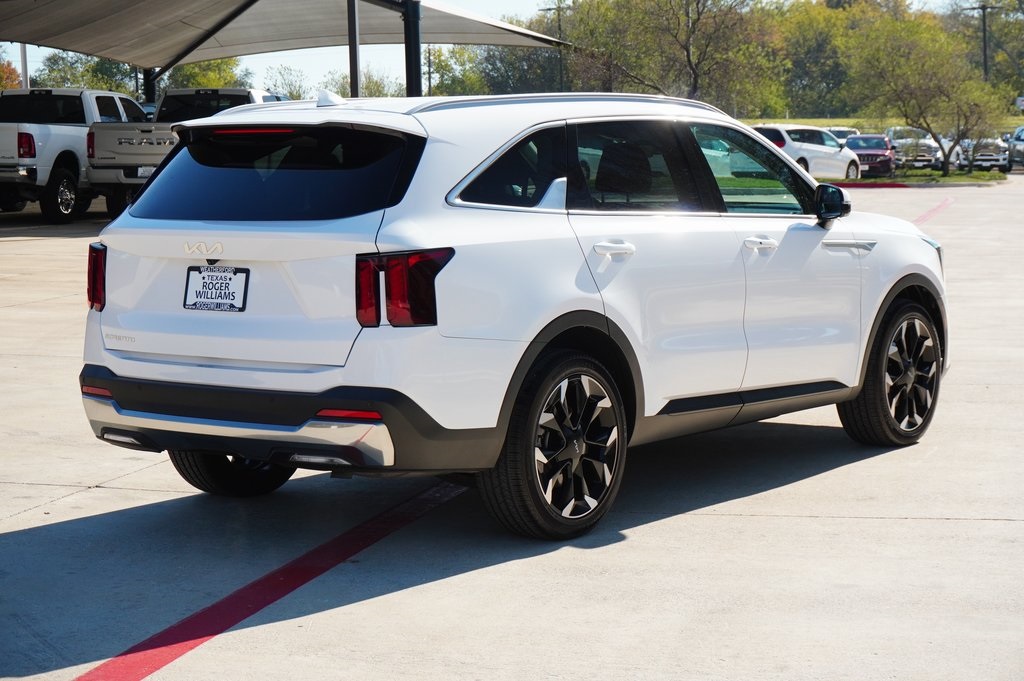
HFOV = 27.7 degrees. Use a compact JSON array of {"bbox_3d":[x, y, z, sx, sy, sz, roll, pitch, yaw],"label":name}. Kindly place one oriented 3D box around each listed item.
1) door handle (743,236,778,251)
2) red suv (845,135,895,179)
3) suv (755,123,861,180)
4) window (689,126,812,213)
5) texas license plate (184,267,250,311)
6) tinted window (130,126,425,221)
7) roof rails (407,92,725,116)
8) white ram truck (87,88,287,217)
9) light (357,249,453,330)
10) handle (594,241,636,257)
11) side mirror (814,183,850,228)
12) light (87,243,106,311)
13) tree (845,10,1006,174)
[{"bbox_3d":[1.065,-0.410,8.836,0.052,0.053,0.250,0,5,37],"label":"door handle"},{"bbox_3d":[12.149,-6.245,70.800,1.870,1.670,4.500,0,6,13],"label":"red suv"},{"bbox_3d":[8.461,-5.493,61.300,2.000,1.780,5.100,3,7,37],"label":"suv"},{"bbox_3d":[1.052,-0.742,9.012,0.050,0.420,0.800,-22,-8,36],"label":"window"},{"bbox_3d":[-1.073,-0.187,7.540,0.314,0.160,0.020,3,-4,37],"label":"texas license plate"},{"bbox_3d":[-0.910,-0.605,7.725,1.350,0.460,0.125,3,-33,37],"label":"tinted window"},{"bbox_3d":[0.279,-0.946,8.329,0.080,0.090,2.150,3,7,37],"label":"roof rails"},{"bbox_3d":[-4.714,-3.093,34.413,2.050,2.030,6.000,1,6,16],"label":"white ram truck"},{"bbox_3d":[-0.366,-0.180,7.151,0.270,0.275,0.260,4,7,37],"label":"light"},{"bbox_3d":[0.395,-0.351,7.942,0.052,0.053,0.250,0,5,37],"label":"handle"},{"bbox_3d":[1.417,-0.590,9.144,0.185,0.205,0.135,4,7,37],"label":"side mirror"},{"bbox_3d":[-1.586,-0.250,8.129,0.250,0.260,0.260,3,7,37],"label":"light"},{"bbox_3d":[13.055,-7.814,65.500,5.000,5.150,4.600,0,6,12],"label":"tree"}]

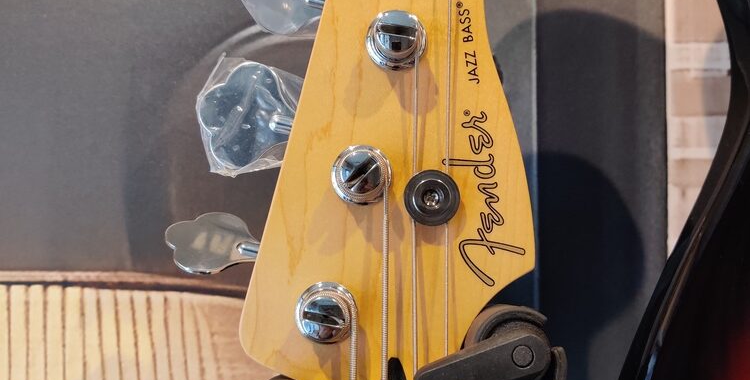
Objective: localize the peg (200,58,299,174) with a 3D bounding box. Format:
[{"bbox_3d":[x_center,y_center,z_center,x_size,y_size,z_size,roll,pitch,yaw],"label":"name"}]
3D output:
[{"bbox_3d":[-0.043,-0.025,0.277,0.039,0.038,0.011,14,-2,1],"label":"peg"}]

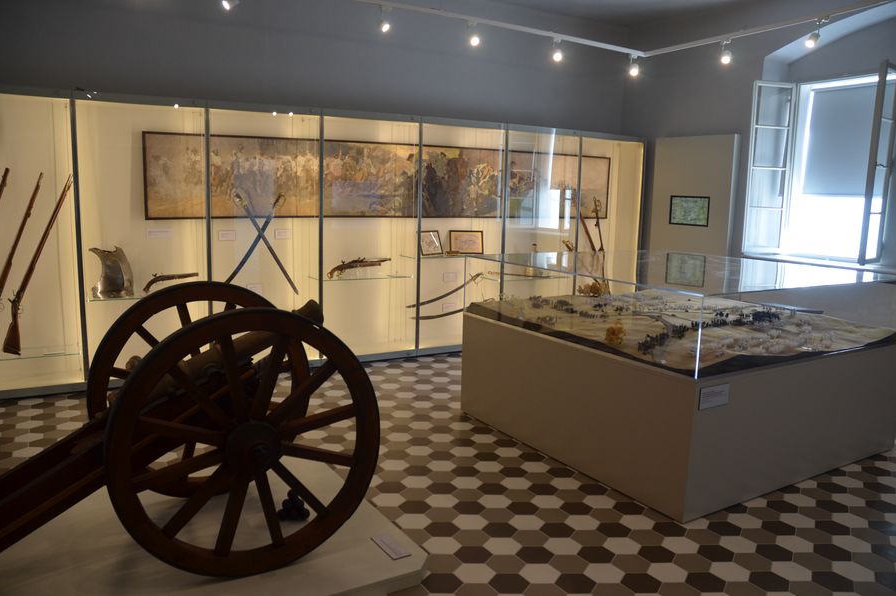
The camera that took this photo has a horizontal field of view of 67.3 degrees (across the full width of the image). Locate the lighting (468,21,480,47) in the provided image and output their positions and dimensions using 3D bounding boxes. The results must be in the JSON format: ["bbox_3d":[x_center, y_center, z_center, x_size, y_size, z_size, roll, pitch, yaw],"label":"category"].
[{"bbox_3d":[0.223,-2.226,5.670,0.075,0.195,0.105,-1,9,-16],"label":"lighting"}]

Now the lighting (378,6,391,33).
[{"bbox_3d":[-0.498,-2.193,5.286,0.075,0.195,0.105,-6,11,-40],"label":"lighting"}]

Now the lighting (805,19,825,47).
[{"bbox_3d":[2.881,-2.079,5.294,0.085,0.200,0.120,8,11,38],"label":"lighting"}]

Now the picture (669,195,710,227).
[{"bbox_3d":[2.759,-0.997,7.698,0.025,0.340,0.519,-5,10,-35],"label":"picture"}]

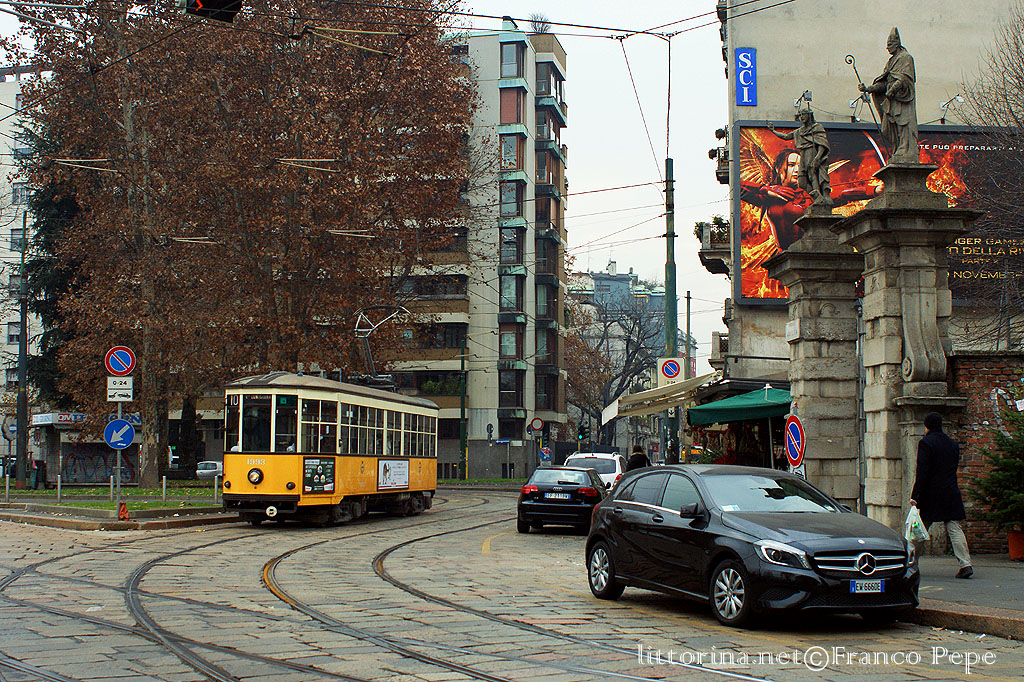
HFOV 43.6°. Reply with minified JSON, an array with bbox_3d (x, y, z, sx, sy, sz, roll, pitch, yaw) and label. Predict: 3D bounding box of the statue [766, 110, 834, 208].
[{"bbox_3d":[5.196,-3.316,23.122,0.850,1.824,0.950,5,-7,-38],"label":"statue"}]

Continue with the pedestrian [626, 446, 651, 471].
[{"bbox_3d":[2.706,3.058,27.337,0.480,1.660,0.340,-1,-5,10],"label":"pedestrian"}]

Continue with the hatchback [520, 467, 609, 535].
[{"bbox_3d":[1.205,3.437,28.326,1.820,1.430,4.270,0,-5,7],"label":"hatchback"}]

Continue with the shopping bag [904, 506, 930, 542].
[{"bbox_3d":[4.334,1.961,13.675,0.280,0.390,0.180,5,-7,-37],"label":"shopping bag"}]

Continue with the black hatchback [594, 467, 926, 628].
[{"bbox_3d":[2.238,1.961,12.786,1.780,1.433,4.290,2,-6,-21],"label":"black hatchback"}]

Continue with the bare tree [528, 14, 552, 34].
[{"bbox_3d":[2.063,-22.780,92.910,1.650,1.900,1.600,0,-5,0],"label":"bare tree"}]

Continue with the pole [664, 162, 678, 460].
[{"bbox_3d":[3.529,-0.039,27.917,0.300,8.000,0.300,0,-5,0],"label":"pole"}]

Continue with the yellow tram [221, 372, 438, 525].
[{"bbox_3d":[-4.753,3.134,36.800,2.350,3.750,13.700,-1,-6,11],"label":"yellow tram"}]

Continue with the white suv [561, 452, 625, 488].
[{"bbox_3d":[2.225,4.086,36.041,1.840,1.770,4.550,0,-6,3],"label":"white suv"}]

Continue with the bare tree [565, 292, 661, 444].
[{"bbox_3d":[5.485,2.816,70.066,6.000,11.039,6.000,0,-6,0],"label":"bare tree"}]

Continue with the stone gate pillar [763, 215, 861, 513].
[{"bbox_3d":[5.351,0.568,22.154,1.620,5.536,1.650,1,-5,-5],"label":"stone gate pillar"}]

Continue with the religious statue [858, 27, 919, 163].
[{"bbox_3d":[5.683,-3.731,19.365,0.900,2.093,0.800,3,-6,-28],"label":"religious statue"}]

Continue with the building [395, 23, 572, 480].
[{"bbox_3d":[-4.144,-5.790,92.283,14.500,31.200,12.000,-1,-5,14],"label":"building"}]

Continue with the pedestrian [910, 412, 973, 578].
[{"bbox_3d":[4.736,1.694,14.107,0.560,1.810,0.500,4,-6,-35],"label":"pedestrian"}]

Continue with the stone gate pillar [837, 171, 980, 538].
[{"bbox_3d":[5.745,0.239,18.585,1.660,5.516,1.700,1,-5,-5],"label":"stone gate pillar"}]

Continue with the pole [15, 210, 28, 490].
[{"bbox_3d":[-18.667,0.361,48.693,0.360,10.584,0.360,0,-6,0],"label":"pole"}]

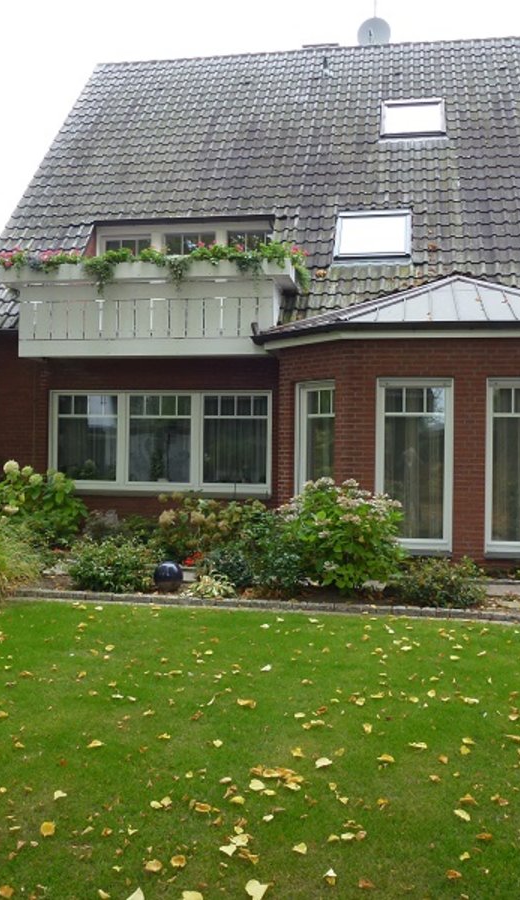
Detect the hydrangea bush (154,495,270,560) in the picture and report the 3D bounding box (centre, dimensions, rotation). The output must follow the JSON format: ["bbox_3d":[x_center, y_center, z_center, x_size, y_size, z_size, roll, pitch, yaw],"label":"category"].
[{"bbox_3d":[-0.617,0.962,10.592,1.460,0.840,0.950,1,-1,9],"label":"hydrangea bush"}]

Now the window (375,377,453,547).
[{"bbox_3d":[1.941,0.172,10.483,0.968,2.158,0.110,1,-1,9],"label":"window"}]

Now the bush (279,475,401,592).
[{"bbox_3d":[0.766,0.818,7.756,1.150,1.067,1.100,1,-1,0],"label":"bush"}]

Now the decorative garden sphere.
[{"bbox_3d":[-0.918,1.262,8.300,0.300,0.310,0.300,1,-1,0],"label":"decorative garden sphere"}]

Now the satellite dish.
[{"bbox_3d":[2.357,-8.590,17.200,0.680,0.700,0.350,1,-1,16],"label":"satellite dish"}]

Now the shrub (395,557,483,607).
[{"bbox_3d":[1.630,1.162,7.502,0.770,0.385,0.620,1,-1,0],"label":"shrub"}]

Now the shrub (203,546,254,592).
[{"bbox_3d":[-0.335,1.176,8.439,0.520,0.450,0.470,1,-1,0],"label":"shrub"}]

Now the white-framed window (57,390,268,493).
[{"bbox_3d":[-1.486,-0.132,12.106,3.357,1.498,0.150,1,-1,9],"label":"white-framed window"}]

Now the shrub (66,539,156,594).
[{"bbox_3d":[-1.532,1.131,8.490,0.920,0.500,0.750,1,-1,9],"label":"shrub"}]

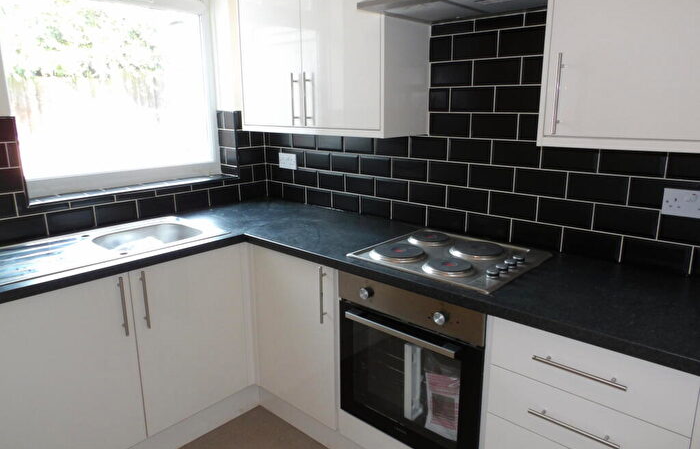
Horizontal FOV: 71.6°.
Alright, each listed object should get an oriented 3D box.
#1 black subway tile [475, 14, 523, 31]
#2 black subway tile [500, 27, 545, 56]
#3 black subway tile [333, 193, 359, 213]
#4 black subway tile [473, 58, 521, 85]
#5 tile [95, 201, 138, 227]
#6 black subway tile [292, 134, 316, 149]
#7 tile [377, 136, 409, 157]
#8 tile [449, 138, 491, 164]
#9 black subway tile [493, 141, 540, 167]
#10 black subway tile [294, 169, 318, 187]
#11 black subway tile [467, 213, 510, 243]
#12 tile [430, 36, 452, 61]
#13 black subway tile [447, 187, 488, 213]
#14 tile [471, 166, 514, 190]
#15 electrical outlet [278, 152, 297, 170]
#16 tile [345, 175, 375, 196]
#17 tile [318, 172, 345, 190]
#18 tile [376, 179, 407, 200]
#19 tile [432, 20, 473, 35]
[{"bbox_3d":[0.570,-0.764,1.844,0.200,0.045,0.009,12,19,41],"label":"black subway tile"},{"bbox_3d":[0.647,-0.676,1.797,0.200,0.100,0.010,12,19,41],"label":"black subway tile"},{"bbox_3d":[-0.021,-0.114,2.561,0.200,0.098,0.009,12,19,41],"label":"black subway tile"},{"bbox_3d":[0.571,-0.593,1.885,0.200,0.100,0.009,12,19,41],"label":"black subway tile"},{"bbox_3d":[-1.133,-0.056,2.361,0.010,0.099,0.200,12,19,41],"label":"tile"},{"bbox_3d":[-0.252,-0.465,2.694,0.200,0.100,0.009,12,19,41],"label":"black subway tile"},{"bbox_3d":[0.199,-0.370,2.298,0.200,0.100,0.010,12,19,41],"label":"tile"},{"bbox_3d":[0.500,-0.307,2.033,0.200,0.100,0.010,12,19,41],"label":"tile"},{"bbox_3d":[0.650,-0.276,1.895,0.200,0.100,0.009,12,19,41],"label":"black subway tile"},{"bbox_3d":[-0.249,-0.264,2.745,0.200,0.100,0.010,12,19,41],"label":"black subway tile"},{"bbox_3d":[0.580,0.009,2.036,0.200,0.098,0.009,12,19,41],"label":"black subway tile"},{"bbox_3d":[0.384,-0.732,2.032,0.104,0.101,0.010,12,19,41],"label":"tile"},{"bbox_3d":[0.503,-0.106,2.077,0.200,0.100,0.009,12,19,41],"label":"black subway tile"},{"bbox_3d":[0.579,-0.191,1.990,0.200,0.100,0.010,12,19,41],"label":"tile"},{"bbox_3d":[-0.362,-0.365,2.799,0.148,0.087,0.012,12,19,41],"label":"electrical outlet"},{"bbox_3d":[0.053,-0.198,2.471,0.200,0.100,0.009,12,19,41],"label":"tile"},{"bbox_3d":[-0.099,-0.232,2.613,0.200,0.100,0.010,12,19,41],"label":"tile"},{"bbox_3d":[0.204,-0.169,2.344,0.200,0.101,0.010,12,19,41],"label":"tile"},{"bbox_3d":[0.424,-0.799,1.980,0.200,0.049,0.010,12,19,41],"label":"tile"}]

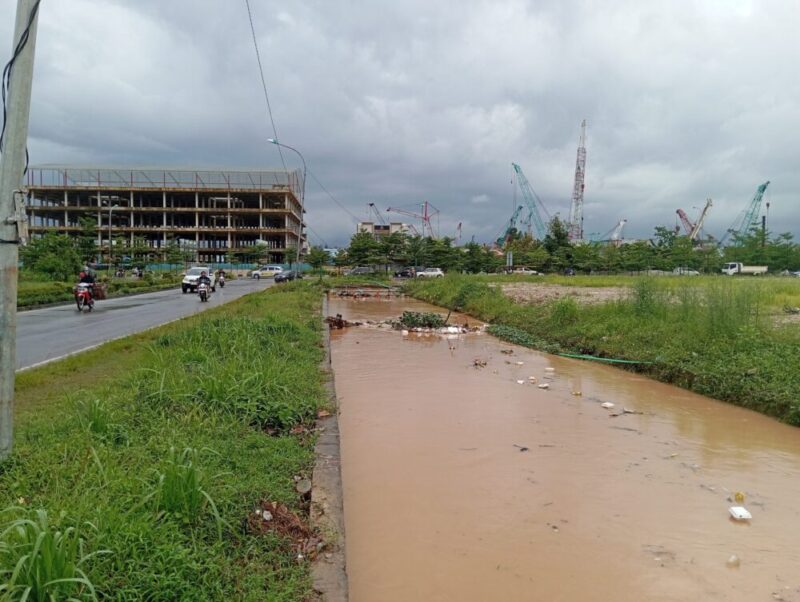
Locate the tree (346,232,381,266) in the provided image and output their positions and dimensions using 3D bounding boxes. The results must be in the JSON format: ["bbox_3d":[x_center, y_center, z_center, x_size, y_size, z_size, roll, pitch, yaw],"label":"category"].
[{"bbox_3d":[-5.988,-7.747,106.000,5.400,7.200,5.200,0,3,0],"label":"tree"}]

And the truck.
[{"bbox_3d":[53.271,-4.747,100.000,6.100,2.200,2.000,0,3,-7],"label":"truck"}]

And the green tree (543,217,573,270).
[{"bbox_3d":[28.199,-10.205,116.000,5.400,10.600,5.400,0,3,0],"label":"green tree"}]

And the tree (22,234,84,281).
[{"bbox_3d":[-27.275,-3.285,51.000,4.500,4.400,4.400,0,3,0],"label":"tree"}]

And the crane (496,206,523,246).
[{"bbox_3d":[23.451,-12.492,138.000,8.000,14.700,4.500,0,3,0],"label":"crane"}]

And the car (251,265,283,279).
[{"bbox_3d":[-18.169,-3.945,89.000,4.400,1.740,1.740,0,3,-10],"label":"car"}]

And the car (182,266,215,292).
[{"bbox_3d":[-14.477,-1.532,47.000,1.860,1.840,4.750,0,3,-11],"label":"car"}]

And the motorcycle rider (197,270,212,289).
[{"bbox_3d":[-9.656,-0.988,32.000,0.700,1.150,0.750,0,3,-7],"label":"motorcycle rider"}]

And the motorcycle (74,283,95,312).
[{"bbox_3d":[-11.657,-0.115,24.000,0.720,1.060,1.900,0,3,-8],"label":"motorcycle"}]

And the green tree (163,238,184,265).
[{"bbox_3d":[-33.065,-6.452,95.000,3.100,5.400,3.100,0,3,0],"label":"green tree"}]

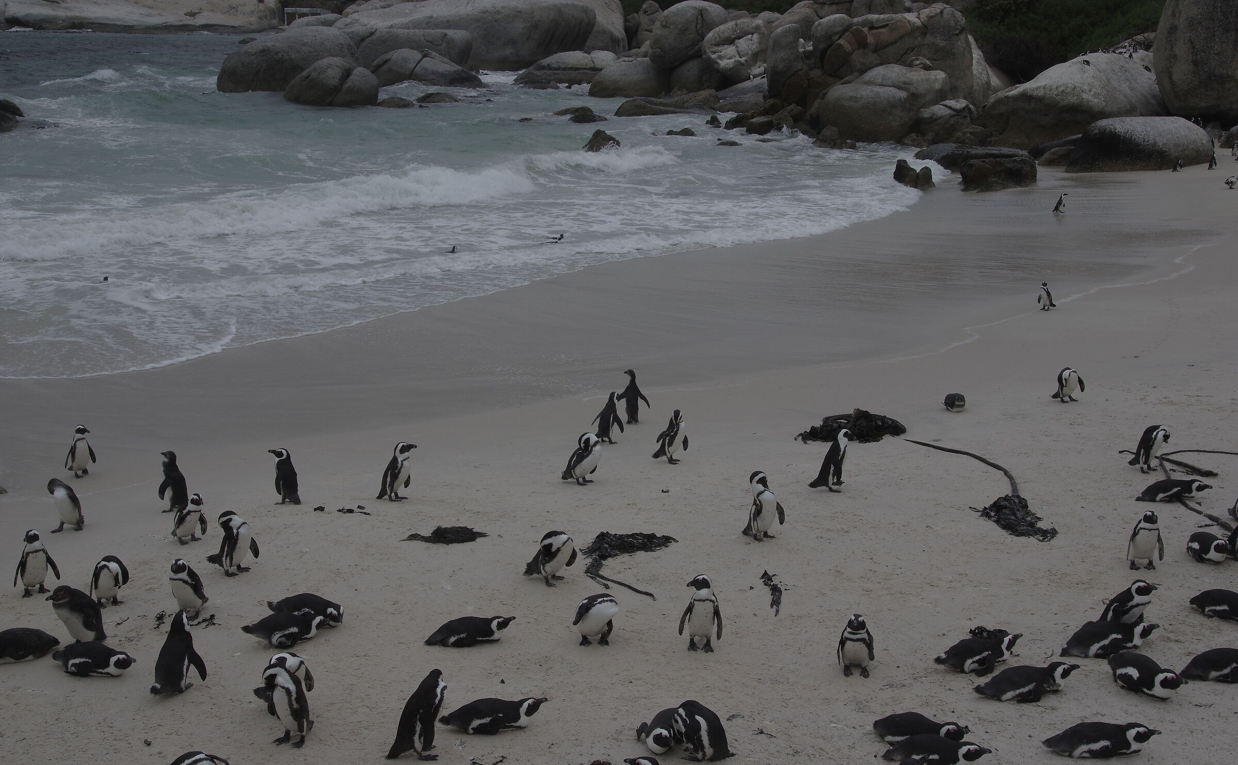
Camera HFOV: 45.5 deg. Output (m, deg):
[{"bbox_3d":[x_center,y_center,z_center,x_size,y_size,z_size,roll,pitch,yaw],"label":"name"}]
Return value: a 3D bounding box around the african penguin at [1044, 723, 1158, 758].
[{"bbox_3d":[2.964,2.162,9.054,0.700,0.200,0.250,-1,15,-3],"label":"african penguin"}]

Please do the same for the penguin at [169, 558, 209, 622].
[{"bbox_3d":[-3.131,1.491,10.722,0.231,0.441,0.253,6,16,22],"label":"penguin"}]

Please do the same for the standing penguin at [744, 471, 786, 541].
[{"bbox_3d":[1.310,1.078,13.209,0.310,0.619,0.330,-12,19,-38],"label":"standing penguin"}]

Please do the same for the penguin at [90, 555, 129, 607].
[{"bbox_3d":[-3.654,1.416,10.591,0.250,0.370,0.280,-8,17,-27],"label":"penguin"}]

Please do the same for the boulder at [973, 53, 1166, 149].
[{"bbox_3d":[17.416,-10.823,56.487,7.400,3.200,6.000,5,15,17],"label":"boulder"}]

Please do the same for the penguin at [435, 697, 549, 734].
[{"bbox_3d":[-0.756,1.983,8.818,0.651,0.182,0.241,-1,15,-3],"label":"penguin"}]

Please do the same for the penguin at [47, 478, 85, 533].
[{"bbox_3d":[-4.539,1.004,12.111,0.217,0.435,0.282,10,18,33],"label":"penguin"}]

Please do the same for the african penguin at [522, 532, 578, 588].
[{"bbox_3d":[-0.559,1.370,11.736,0.380,0.440,0.250,12,19,38],"label":"african penguin"}]

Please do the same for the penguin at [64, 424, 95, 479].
[{"bbox_3d":[-5.791,0.714,15.791,0.270,0.561,0.280,10,18,35],"label":"penguin"}]

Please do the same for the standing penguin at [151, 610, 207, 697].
[{"bbox_3d":[-2.730,1.659,9.138,0.293,0.506,0.282,9,18,32],"label":"standing penguin"}]

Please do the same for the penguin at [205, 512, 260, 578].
[{"bbox_3d":[-2.925,1.208,11.165,0.382,0.465,0.281,7,16,24],"label":"penguin"}]

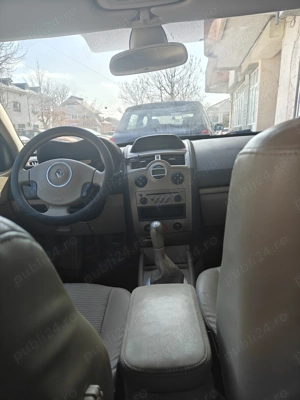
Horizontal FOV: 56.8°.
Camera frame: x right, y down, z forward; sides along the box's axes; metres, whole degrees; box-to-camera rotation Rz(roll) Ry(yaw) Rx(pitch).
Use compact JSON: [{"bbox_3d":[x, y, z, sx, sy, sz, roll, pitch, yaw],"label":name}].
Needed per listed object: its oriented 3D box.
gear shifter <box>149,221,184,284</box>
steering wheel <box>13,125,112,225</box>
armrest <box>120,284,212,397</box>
[{"bbox_3d":[0.054,0.168,0.912,0.110,0.220,0.130,-3,14,2],"label":"gear shifter"},{"bbox_3d":[-0.318,-0.086,1.027,0.374,0.374,0.100,-3,-13,2],"label":"steering wheel"},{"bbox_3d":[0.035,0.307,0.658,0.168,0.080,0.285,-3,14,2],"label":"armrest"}]

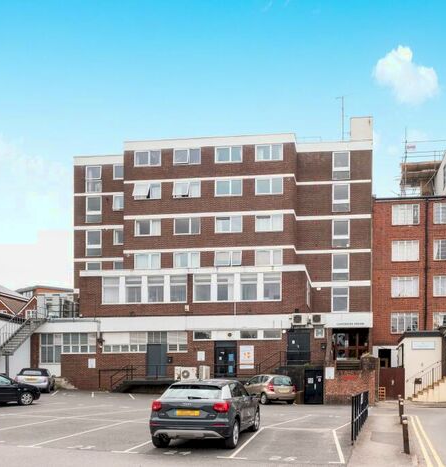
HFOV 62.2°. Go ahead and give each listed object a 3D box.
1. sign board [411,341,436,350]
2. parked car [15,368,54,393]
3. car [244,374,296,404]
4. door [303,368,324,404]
[{"bbox_3d":[12.384,6.929,22.800,1.400,0.520,0.060,0,-6,4],"label":"sign board"},{"bbox_3d":[-11.200,8.850,22.200,1.740,1.410,4.100,2,-6,-17],"label":"parked car"},{"bbox_3d":[2.400,9.000,21.200,1.760,1.580,3.850,2,-6,-20],"label":"car"},{"bbox_3d":[5.087,8.599,20.700,1.050,1.980,0.100,0,-6,4],"label":"door"}]

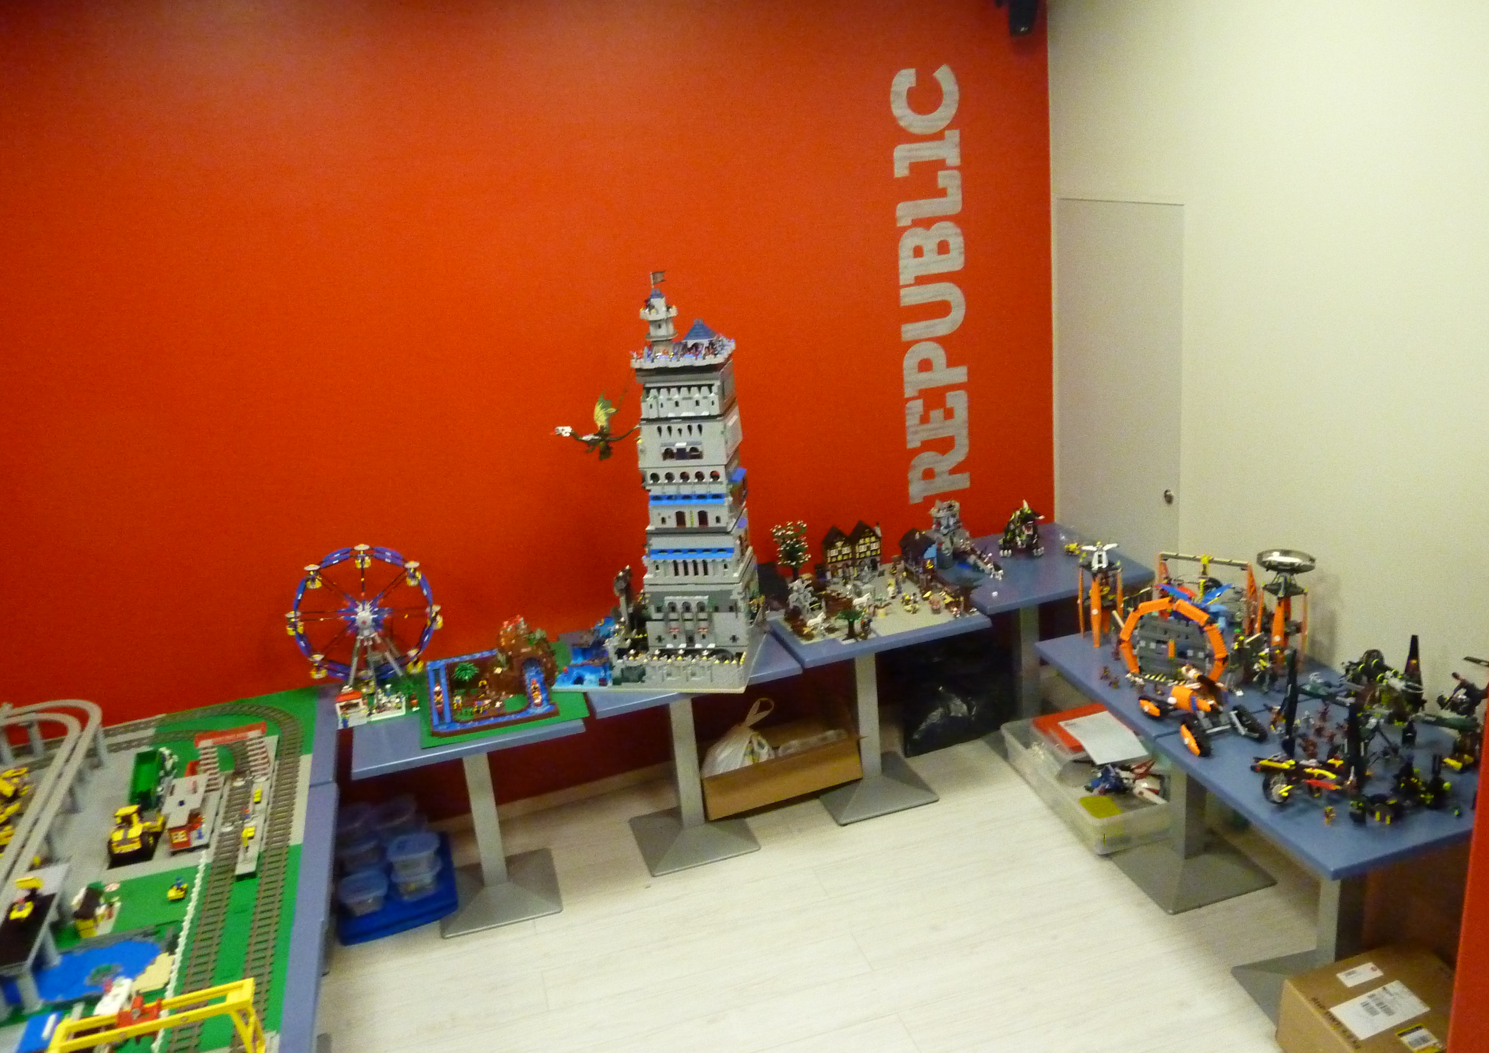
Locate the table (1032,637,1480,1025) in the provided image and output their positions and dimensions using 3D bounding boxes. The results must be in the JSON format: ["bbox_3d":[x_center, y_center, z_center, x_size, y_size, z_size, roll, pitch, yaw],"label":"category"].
[{"bbox_3d":[1.487,0.868,3.375,0.677,0.757,1.341,-10,19,-13],"label":"table"}]

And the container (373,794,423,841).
[{"bbox_3d":[-1.262,1.060,4.237,0.167,0.081,0.151,-10,19,-13],"label":"container"}]

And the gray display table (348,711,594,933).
[{"bbox_3d":[-0.880,0.926,3.943,0.692,0.757,0.687,-10,19,-13],"label":"gray display table"}]

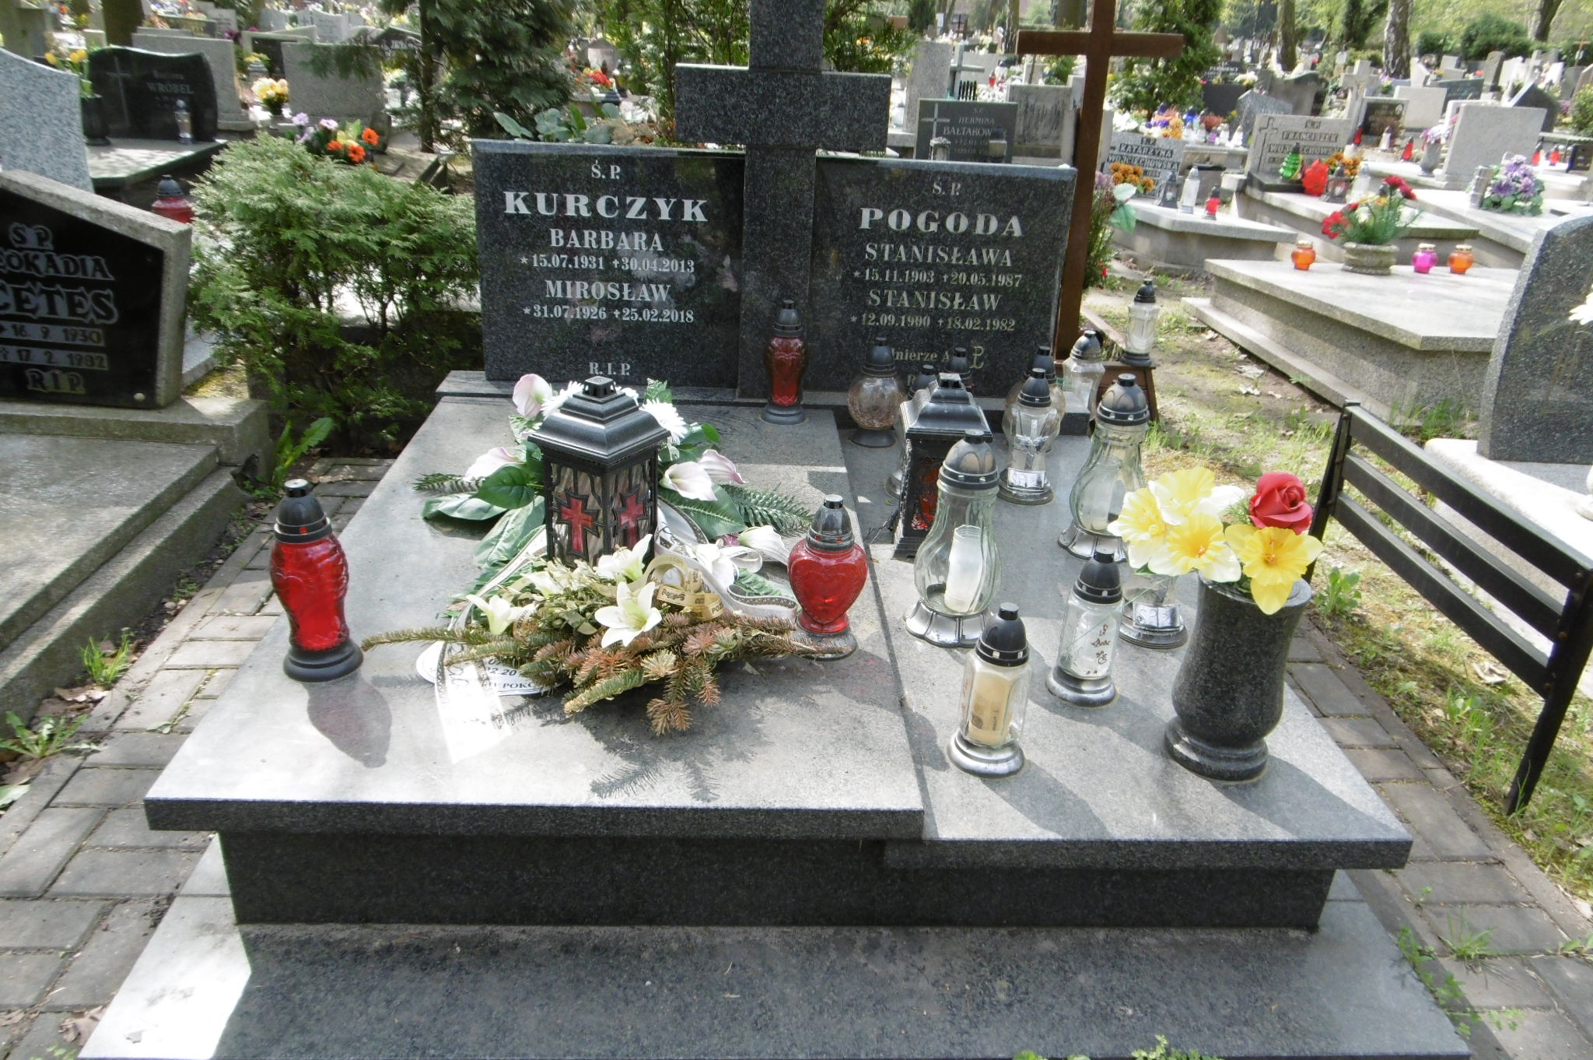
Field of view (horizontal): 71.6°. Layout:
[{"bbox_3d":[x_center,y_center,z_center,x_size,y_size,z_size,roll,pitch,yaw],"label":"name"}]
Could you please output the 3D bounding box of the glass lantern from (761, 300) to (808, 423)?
[{"bbox_3d":[-0.023,-0.419,2.729,0.116,0.296,0.116,2,26,-4],"label":"glass lantern"}]

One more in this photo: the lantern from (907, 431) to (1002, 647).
[{"bbox_3d":[0.288,0.004,1.912,0.168,0.363,0.168,2,26,-4],"label":"lantern"}]

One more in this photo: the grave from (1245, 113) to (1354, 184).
[{"bbox_3d":[3.388,-2.568,7.425,0.660,0.420,0.120,1,24,-3],"label":"grave"}]

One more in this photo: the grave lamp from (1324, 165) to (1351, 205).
[{"bbox_3d":[3.399,-2.168,6.934,0.120,0.225,0.120,1,25,-3],"label":"grave lamp"}]

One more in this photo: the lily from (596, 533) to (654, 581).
[{"bbox_3d":[-0.276,0.045,1.767,0.078,0.065,0.085,-8,27,-23],"label":"lily"}]

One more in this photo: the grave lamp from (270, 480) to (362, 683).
[{"bbox_3d":[-0.751,0.077,1.702,0.125,0.310,0.125,1,25,-3],"label":"grave lamp"}]

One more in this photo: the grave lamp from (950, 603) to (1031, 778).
[{"bbox_3d":[0.305,0.233,1.657,0.124,0.257,0.124,1,25,-3],"label":"grave lamp"}]

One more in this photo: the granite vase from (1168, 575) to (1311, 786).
[{"bbox_3d":[0.673,0.222,1.675,0.172,0.295,0.172,1,25,-3],"label":"granite vase"}]

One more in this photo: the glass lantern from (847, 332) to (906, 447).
[{"bbox_3d":[0.213,-0.363,2.864,0.150,0.270,0.150,1,25,-3],"label":"glass lantern"}]

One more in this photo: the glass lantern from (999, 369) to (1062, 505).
[{"bbox_3d":[0.551,-0.220,2.546,0.132,0.299,0.132,1,24,-3],"label":"glass lantern"}]

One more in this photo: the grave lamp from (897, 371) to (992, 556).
[{"bbox_3d":[0.286,-0.133,2.199,0.165,0.360,0.165,3,26,-1],"label":"grave lamp"}]

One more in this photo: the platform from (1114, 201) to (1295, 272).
[{"bbox_3d":[2.570,-1.901,7.129,0.780,0.300,1.150,5,24,4],"label":"platform"}]

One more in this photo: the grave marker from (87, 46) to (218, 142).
[{"bbox_3d":[-4.360,-2.946,7.469,0.730,0.570,0.120,0,25,-6],"label":"grave marker"}]

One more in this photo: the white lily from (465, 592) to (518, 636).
[{"bbox_3d":[-0.468,0.132,1.726,0.098,0.065,0.080,-4,25,-15],"label":"white lily"}]

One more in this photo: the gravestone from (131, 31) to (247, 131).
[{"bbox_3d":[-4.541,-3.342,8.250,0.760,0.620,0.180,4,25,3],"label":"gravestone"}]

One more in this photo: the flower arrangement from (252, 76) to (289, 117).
[{"bbox_3d":[-3.951,-3.255,8.300,0.280,0.290,0.260,-8,27,-23],"label":"flower arrangement"}]

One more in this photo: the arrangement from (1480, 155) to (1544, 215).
[{"bbox_3d":[4.511,-2.167,6.956,0.280,0.290,0.250,1,25,-3],"label":"arrangement"}]

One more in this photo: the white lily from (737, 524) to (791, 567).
[{"bbox_3d":[-0.060,0.027,2.050,0.102,0.057,0.070,10,26,16],"label":"white lily"}]

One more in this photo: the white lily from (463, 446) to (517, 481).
[{"bbox_3d":[-0.631,-0.137,2.274,0.110,0.055,0.077,-4,25,-14],"label":"white lily"}]

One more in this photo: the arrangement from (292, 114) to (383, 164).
[{"bbox_3d":[-2.583,-2.194,6.211,0.470,0.280,0.310,1,24,-3],"label":"arrangement"}]

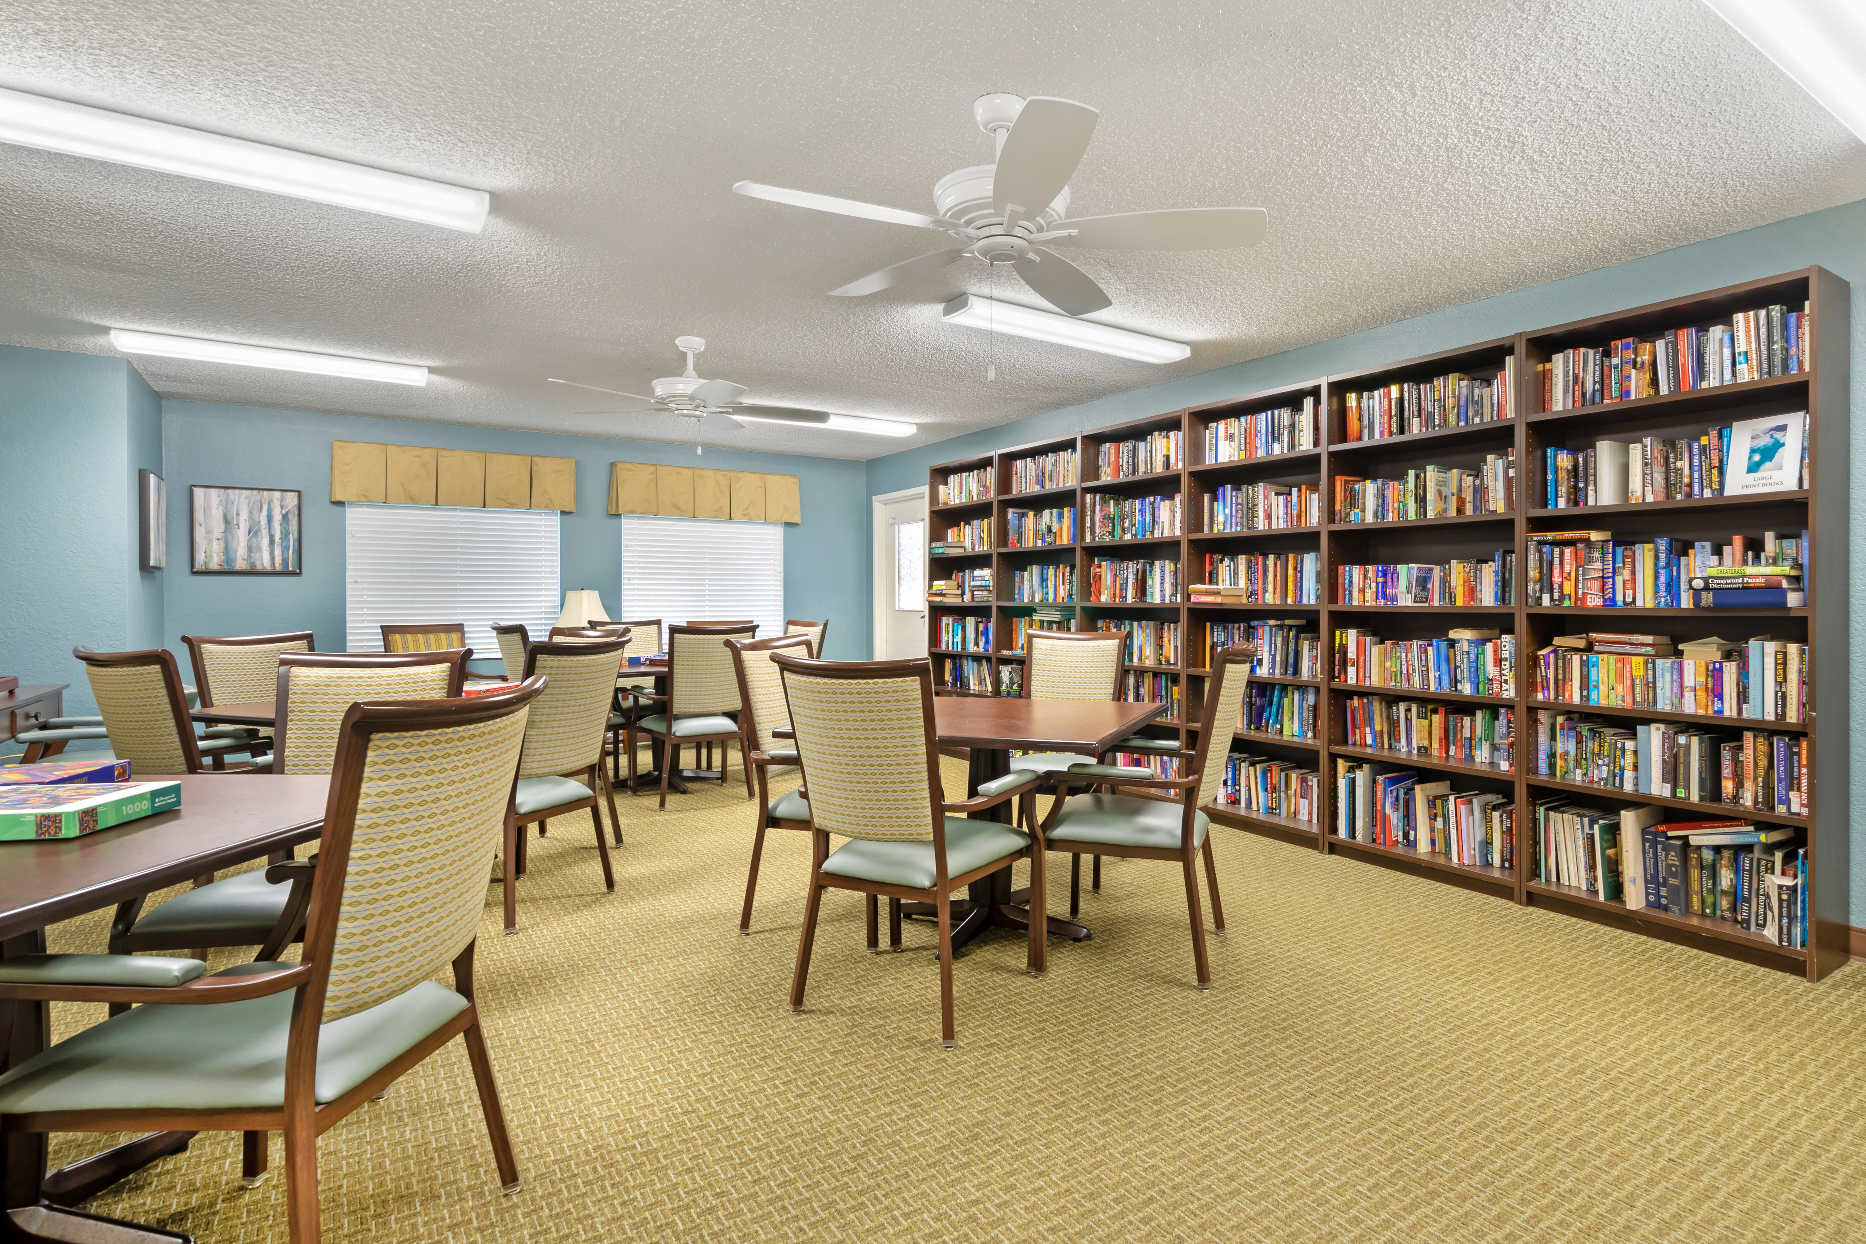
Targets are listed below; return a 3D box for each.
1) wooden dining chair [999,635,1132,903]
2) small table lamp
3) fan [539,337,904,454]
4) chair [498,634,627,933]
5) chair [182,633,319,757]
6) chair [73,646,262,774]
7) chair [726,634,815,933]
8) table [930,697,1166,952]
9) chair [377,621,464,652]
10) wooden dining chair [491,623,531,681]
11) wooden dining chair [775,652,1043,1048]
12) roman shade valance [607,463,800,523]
[{"bbox_3d":[0.536,0.556,3.590,0.600,0.985,0.620,1,1,26],"label":"wooden dining chair"},{"bbox_3d":[-2.519,0.060,5.970,0.390,0.600,0.390,-1,1,-30],"label":"small table lamp"},{"bbox_3d":[-1.157,-1.133,3.940,1.304,0.435,1.241,-1,2,-32],"label":"fan"},{"bbox_3d":[-1.534,0.568,3.107,0.620,0.985,0.600,0,1,20],"label":"chair"},{"bbox_3d":[-2.655,0.554,3.449,0.619,0.998,0.556,1,2,27],"label":"chair"},{"bbox_3d":[-2.428,0.575,2.849,0.600,0.985,0.620,0,1,23],"label":"chair"},{"bbox_3d":[-0.321,0.567,2.972,0.620,0.998,0.555,1,2,26],"label":"chair"},{"bbox_3d":[0.190,0.698,2.920,1.040,0.735,1.040,0,1,22],"label":"table"},{"bbox_3d":[-3.255,0.511,5.343,0.591,0.977,0.573,-1,2,-32],"label":"chair"},{"bbox_3d":[-2.160,0.524,4.839,0.620,0.985,0.600,-1,1,-44],"label":"wooden dining chair"},{"bbox_3d":[-0.069,0.583,2.396,0.595,0.998,0.579,1,2,29],"label":"wooden dining chair"},{"bbox_3d":[-1.795,-1.010,6.677,1.507,0.400,0.170,-1,1,-30],"label":"roman shade valance"}]

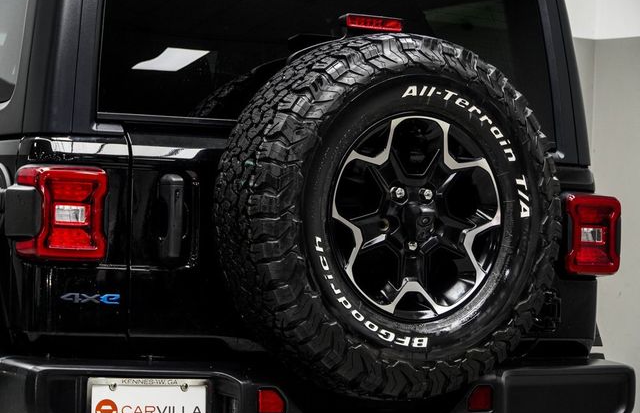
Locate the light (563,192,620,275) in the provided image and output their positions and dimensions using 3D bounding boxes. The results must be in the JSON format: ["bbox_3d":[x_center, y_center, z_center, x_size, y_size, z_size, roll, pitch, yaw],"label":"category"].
[{"bbox_3d":[0.679,0.072,4.784,0.180,0.205,0.105,3,-2,-30],"label":"light"}]

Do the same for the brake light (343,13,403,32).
[{"bbox_3d":[0.115,-0.428,4.365,0.157,0.036,0.040,3,-2,-30],"label":"brake light"}]

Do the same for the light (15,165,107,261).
[{"bbox_3d":[-0.563,0.016,4.069,0.180,0.205,0.105,3,-2,-30],"label":"light"}]

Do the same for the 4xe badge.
[{"bbox_3d":[-0.505,0.204,4.104,0.142,0.025,0.008,3,-2,-30],"label":"4xe badge"}]

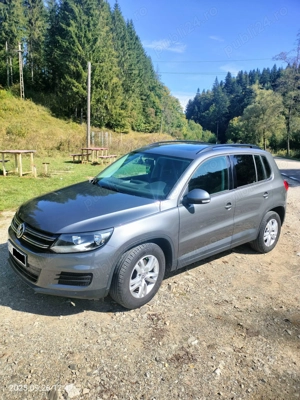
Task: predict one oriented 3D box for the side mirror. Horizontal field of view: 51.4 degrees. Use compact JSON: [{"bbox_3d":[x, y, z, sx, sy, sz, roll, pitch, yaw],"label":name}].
[{"bbox_3d":[0.508,-0.032,3.372,0.200,0.175,0.240,-7,14,-42],"label":"side mirror"}]

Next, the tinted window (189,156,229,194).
[{"bbox_3d":[0.705,-0.310,3.743,0.870,0.420,0.060,-7,1,-42],"label":"tinted window"}]

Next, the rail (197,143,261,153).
[{"bbox_3d":[1.131,-0.707,4.277,1.600,0.130,0.080,-7,14,-42],"label":"rail"}]

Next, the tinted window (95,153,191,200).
[{"bbox_3d":[-0.082,-0.392,4.034,1.340,0.120,0.800,12,48,46],"label":"tinted window"}]

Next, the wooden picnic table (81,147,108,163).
[{"bbox_3d":[-3.008,-2.392,17.000,0.800,0.780,1.650,8,12,30],"label":"wooden picnic table"}]

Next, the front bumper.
[{"bbox_3d":[-1.133,0.559,3.242,0.540,0.530,1.780,-7,14,-42],"label":"front bumper"}]

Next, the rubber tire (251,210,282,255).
[{"bbox_3d":[1.793,0.502,4.894,0.680,0.680,0.225,-7,14,-42],"label":"rubber tire"}]

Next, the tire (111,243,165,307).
[{"bbox_3d":[-0.120,0.753,3.145,0.225,0.680,0.680,11,14,42],"label":"tire"}]

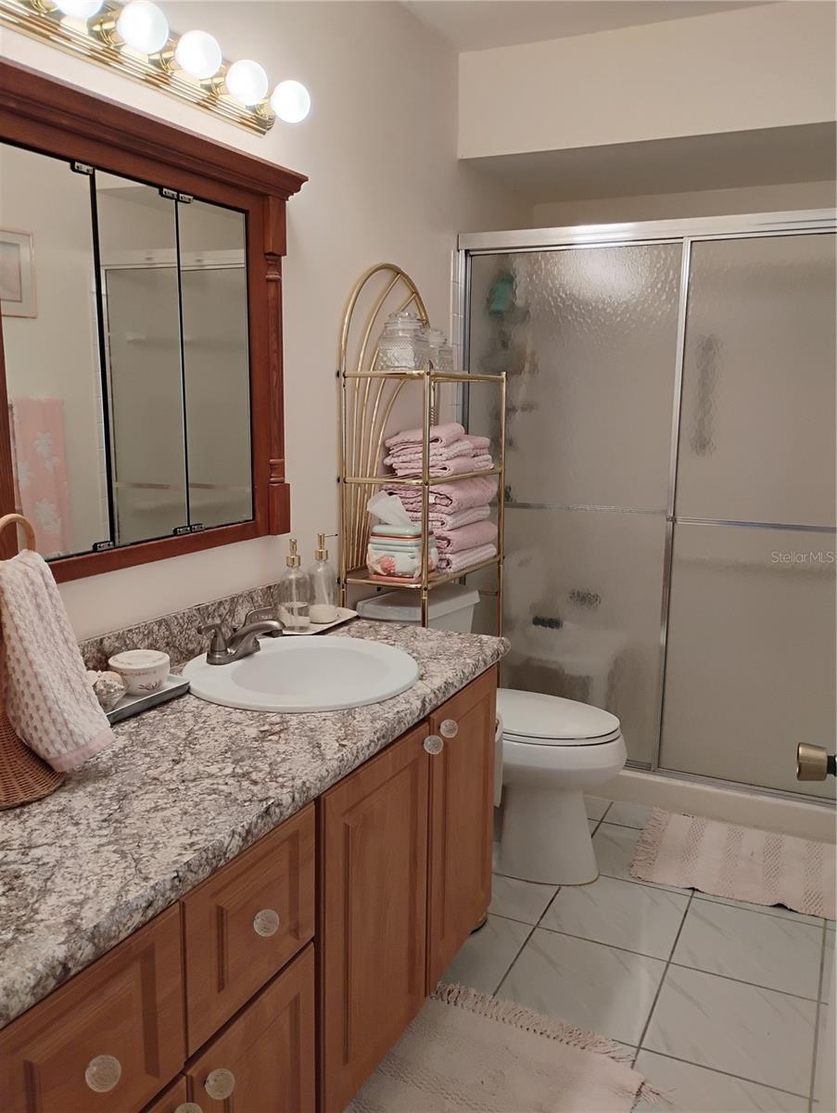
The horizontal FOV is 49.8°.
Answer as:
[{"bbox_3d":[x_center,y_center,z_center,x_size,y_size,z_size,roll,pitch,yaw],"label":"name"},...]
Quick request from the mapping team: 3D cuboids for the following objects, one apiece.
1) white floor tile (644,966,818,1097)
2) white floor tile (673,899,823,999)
[{"bbox_3d":[0.689,1.033,1.978,0.327,0.010,0.327,5,11,25],"label":"white floor tile"},{"bbox_3d":[0.834,0.981,2.272,0.327,0.010,0.327,5,11,25],"label":"white floor tile"}]

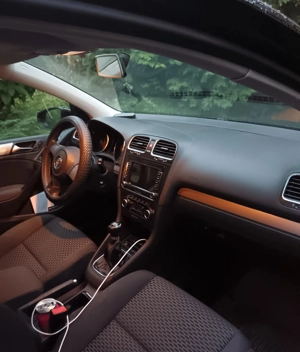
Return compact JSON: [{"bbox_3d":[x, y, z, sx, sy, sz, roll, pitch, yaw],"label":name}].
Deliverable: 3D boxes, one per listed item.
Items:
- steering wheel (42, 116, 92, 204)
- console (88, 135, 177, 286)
[{"bbox_3d":[-0.346,-0.066,1.308,0.085,0.375,0.375,11,3,-43],"label":"steering wheel"},{"bbox_3d":[-0.091,0.127,1.119,0.350,0.490,0.260,-19,22,-38],"label":"console"}]

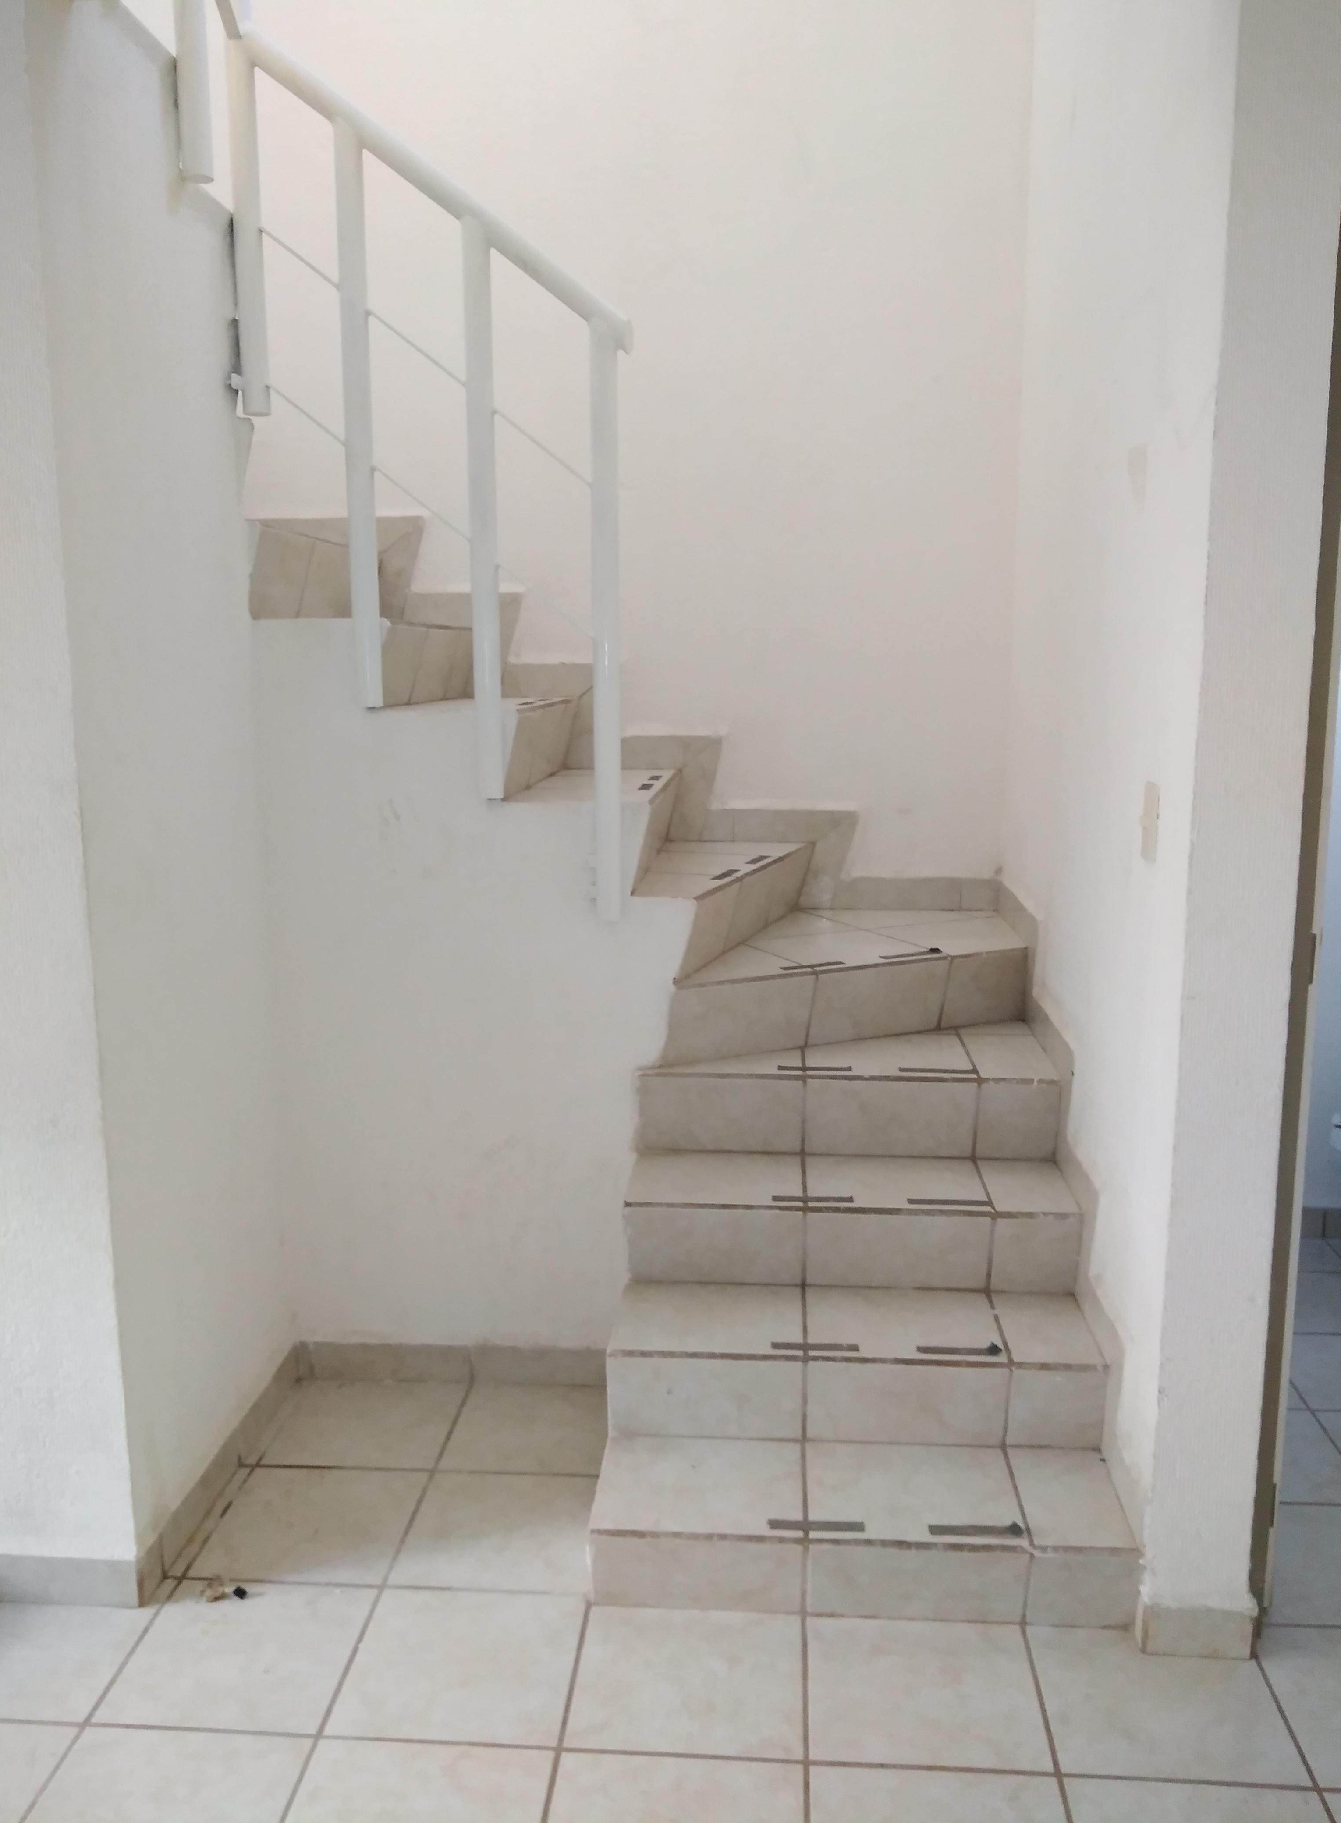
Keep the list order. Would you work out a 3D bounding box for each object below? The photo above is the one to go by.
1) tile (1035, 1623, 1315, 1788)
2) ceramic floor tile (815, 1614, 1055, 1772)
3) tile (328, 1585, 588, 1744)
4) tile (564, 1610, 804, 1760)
[{"bbox_3d":[0.693,1.122,1.954,0.328,0.012,0.315,0,10,4],"label":"tile"},{"bbox_3d":[0.361,1.121,1.978,0.328,0.012,0.312,0,10,4],"label":"ceramic floor tile"},{"bbox_3d":[-0.303,1.116,2.030,0.328,0.012,0.315,0,10,4],"label":"tile"},{"bbox_3d":[0.029,1.118,2.003,0.328,0.012,0.312,0,10,4],"label":"tile"}]

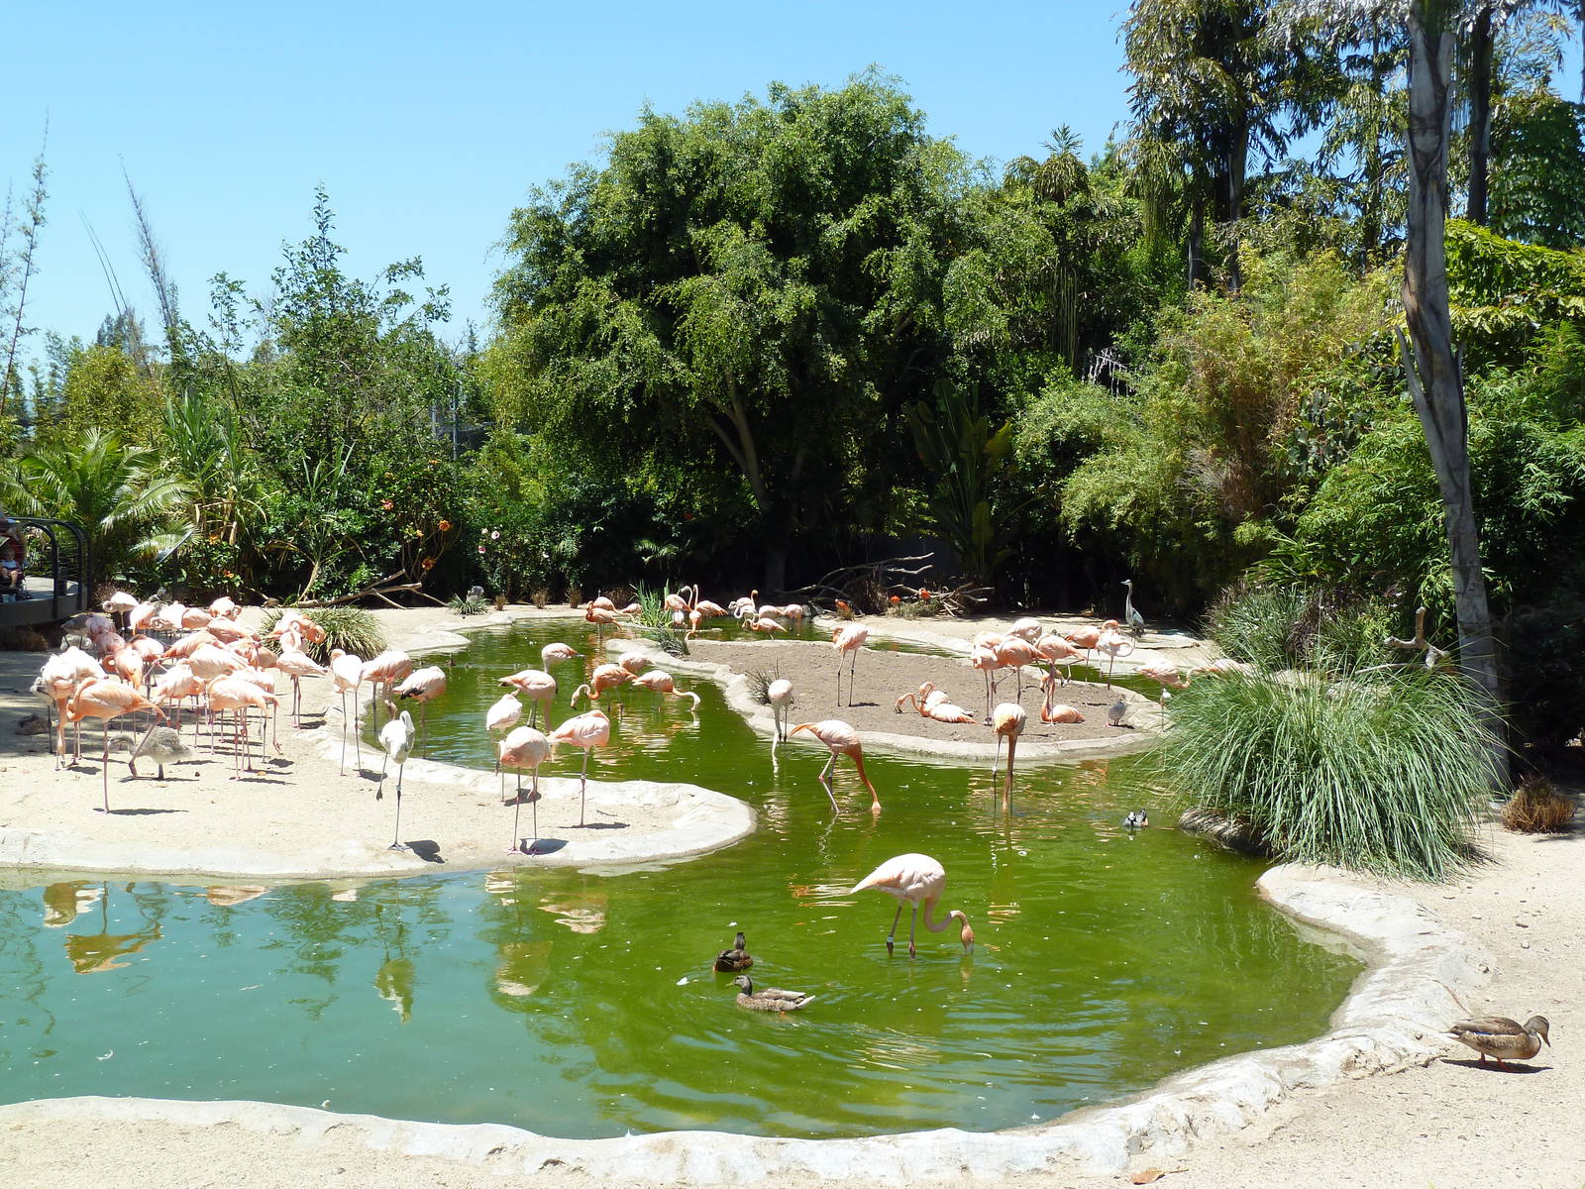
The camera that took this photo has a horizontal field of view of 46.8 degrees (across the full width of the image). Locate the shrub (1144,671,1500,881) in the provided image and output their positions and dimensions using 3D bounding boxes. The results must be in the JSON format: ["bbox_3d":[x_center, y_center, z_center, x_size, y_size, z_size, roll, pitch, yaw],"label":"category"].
[{"bbox_3d":[3.915,1.173,13.404,2.450,1.250,2.300,2,4,0],"label":"shrub"}]

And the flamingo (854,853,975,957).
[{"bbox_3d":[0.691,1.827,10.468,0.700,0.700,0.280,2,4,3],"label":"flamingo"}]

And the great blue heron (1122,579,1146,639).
[{"bbox_3d":[5.363,0.300,28.694,0.240,1.020,0.450,6,6,45],"label":"great blue heron"}]

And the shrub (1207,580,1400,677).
[{"bbox_3d":[7.280,0.358,26.186,2.650,1.220,2.300,2,4,0],"label":"shrub"}]

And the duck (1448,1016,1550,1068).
[{"bbox_3d":[3.216,2.037,8.337,0.460,0.220,0.170,2,4,9],"label":"duck"}]

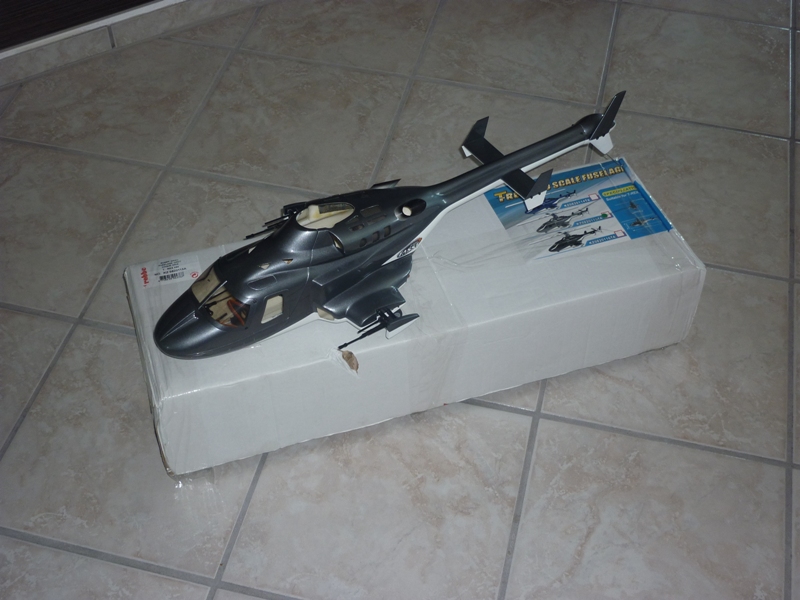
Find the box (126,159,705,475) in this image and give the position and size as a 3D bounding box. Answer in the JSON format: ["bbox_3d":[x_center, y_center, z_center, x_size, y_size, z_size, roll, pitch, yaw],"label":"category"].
[{"bbox_3d":[0.022,0.007,1.429,0.730,0.156,0.234,-13,51,-12],"label":"box"}]

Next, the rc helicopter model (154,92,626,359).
[{"bbox_3d":[0.009,-0.105,1.327,0.704,0.144,0.238,-26,55,-21],"label":"rc helicopter model"}]

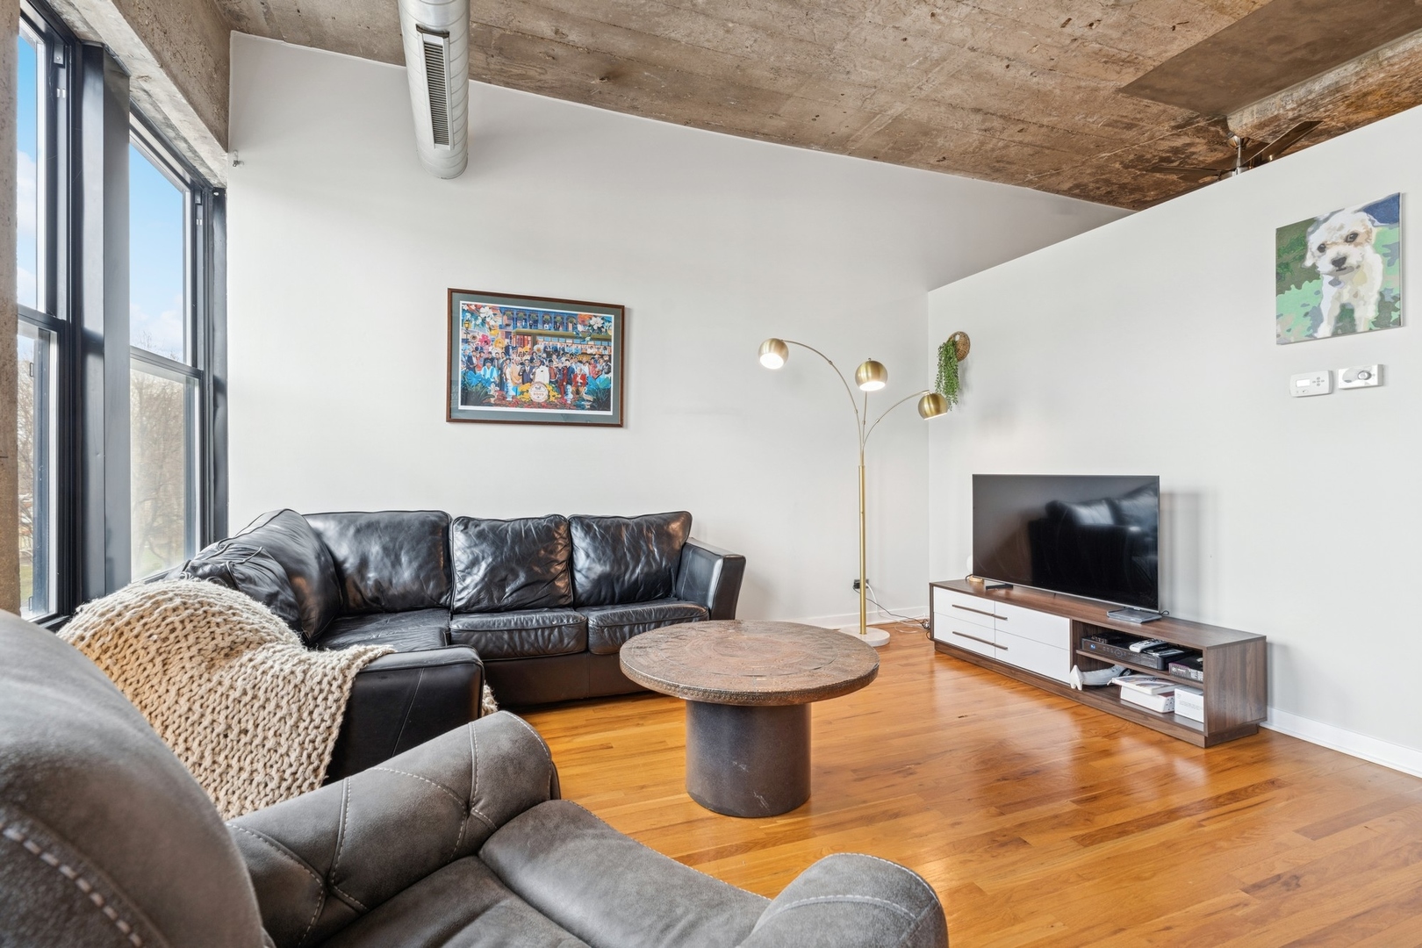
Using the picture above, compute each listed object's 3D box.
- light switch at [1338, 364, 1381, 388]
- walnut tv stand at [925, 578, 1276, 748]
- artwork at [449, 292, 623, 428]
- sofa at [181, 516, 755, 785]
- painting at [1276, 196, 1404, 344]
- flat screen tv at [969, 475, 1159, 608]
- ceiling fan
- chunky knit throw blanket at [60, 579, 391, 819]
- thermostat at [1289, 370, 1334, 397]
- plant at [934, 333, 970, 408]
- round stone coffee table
[{"bbox_3d":[2.581,-0.382,2.511,0.032,0.085,0.120,0,1,-21],"label":"light switch"},{"bbox_3d":[1.924,0.920,3.408,0.425,0.424,1.582,0,1,-23],"label":"walnut tv stand"},{"bbox_3d":[-1.023,-0.673,3.794,1.020,0.760,0.035,0,1,-21],"label":"artwork"},{"bbox_3d":[-0.792,0.689,2.713,2.340,0.910,2.220,0,1,-21],"label":"sofa"},{"bbox_3d":[2.553,-0.817,2.585,0.030,0.508,0.395,0,1,-21],"label":"painting"},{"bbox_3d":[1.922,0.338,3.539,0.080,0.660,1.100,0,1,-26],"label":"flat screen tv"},{"bbox_3d":[3.546,-2.066,4.266,1.260,0.440,1.260,0,1,-21],"label":"ceiling fan"},{"bbox_3d":[-1.180,0.564,1.647,0.740,0.620,0.620,0,1,-21],"label":"chunky knit throw blanket"},{"bbox_3d":[2.525,-0.375,2.655,0.030,0.096,0.134,0,1,-21],"label":"thermostat"},{"bbox_3d":[1.694,-0.734,4.527,0.200,0.565,0.235,0,1,-21],"label":"plant"},{"bbox_3d":[0.139,0.895,2.338,0.936,0.499,0.936,0,1,0],"label":"round stone coffee table"}]

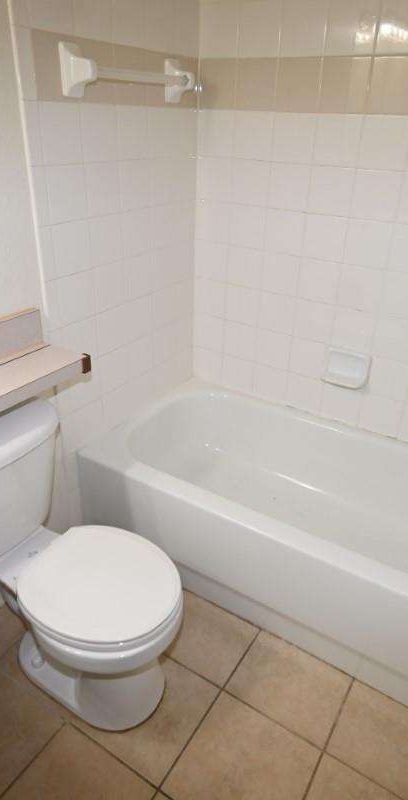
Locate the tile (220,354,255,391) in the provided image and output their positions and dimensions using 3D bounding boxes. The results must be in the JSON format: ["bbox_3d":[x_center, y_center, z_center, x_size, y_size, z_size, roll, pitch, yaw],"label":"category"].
[{"bbox_3d":[0.155,-0.124,2.239,0.153,0.153,0.010,17,33,26],"label":"tile"}]

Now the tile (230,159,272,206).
[{"bbox_3d":[0.174,-0.797,1.852,0.152,0.152,0.009,18,32,27],"label":"tile"}]

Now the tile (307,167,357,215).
[{"bbox_3d":[0.435,-0.714,1.710,0.152,0.152,0.008,18,32,27],"label":"tile"}]

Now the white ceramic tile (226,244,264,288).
[{"bbox_3d":[0.167,-0.528,2.005,0.153,0.152,0.010,18,32,28],"label":"white ceramic tile"}]

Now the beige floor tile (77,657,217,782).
[{"bbox_3d":[-0.159,0.853,1.396,0.304,0.009,0.304,18,32,27],"label":"beige floor tile"}]

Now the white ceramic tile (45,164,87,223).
[{"bbox_3d":[-0.387,-0.578,1.417,0.010,0.152,0.152,17,32,26],"label":"white ceramic tile"}]

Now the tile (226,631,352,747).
[{"bbox_3d":[0.246,0.829,1.456,0.300,0.010,0.231,18,32,28],"label":"tile"}]

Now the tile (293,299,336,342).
[{"bbox_3d":[0.422,-0.304,1.926,0.152,0.152,0.010,17,32,26],"label":"tile"}]

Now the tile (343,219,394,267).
[{"bbox_3d":[0.570,-0.543,1.735,0.153,0.153,0.010,17,33,26],"label":"tile"}]

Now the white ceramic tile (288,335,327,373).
[{"bbox_3d":[0.424,-0.181,2.027,0.153,0.153,0.010,17,33,26],"label":"white ceramic tile"}]

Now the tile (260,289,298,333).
[{"bbox_3d":[0.290,-0.345,1.993,0.152,0.152,0.010,17,32,26],"label":"tile"}]

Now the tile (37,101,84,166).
[{"bbox_3d":[-0.382,-0.713,1.343,0.010,0.152,0.152,17,32,26],"label":"tile"}]

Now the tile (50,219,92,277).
[{"bbox_3d":[-0.396,-0.451,1.504,0.009,0.152,0.152,18,32,27],"label":"tile"}]

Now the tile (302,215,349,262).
[{"bbox_3d":[0.432,-0.578,1.783,0.152,0.152,0.008,18,32,27],"label":"tile"}]

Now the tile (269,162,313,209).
[{"bbox_3d":[0.305,-0.757,1.780,0.152,0.152,0.008,18,32,27],"label":"tile"}]

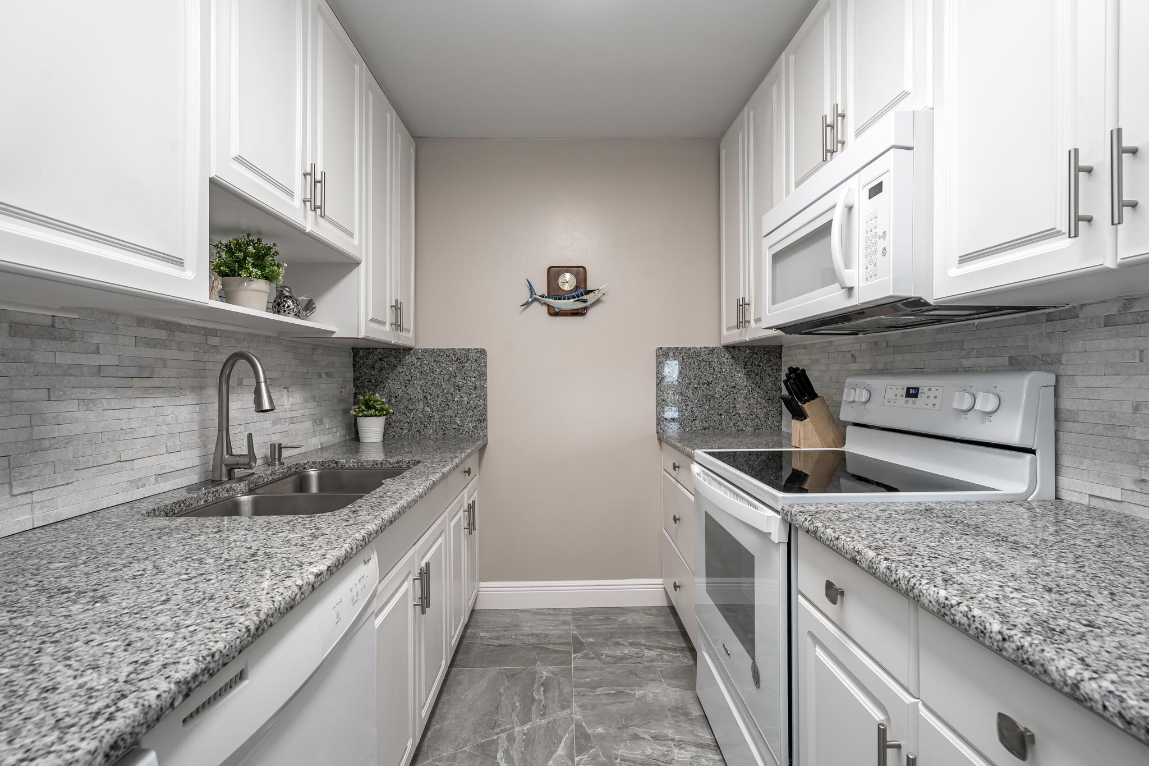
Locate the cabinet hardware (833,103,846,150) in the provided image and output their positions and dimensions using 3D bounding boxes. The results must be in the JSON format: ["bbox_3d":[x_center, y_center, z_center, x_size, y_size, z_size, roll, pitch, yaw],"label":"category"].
[{"bbox_3d":[0.777,-0.750,1.496,0.037,0.139,0.012,0,0,-1],"label":"cabinet hardware"}]

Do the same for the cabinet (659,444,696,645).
[{"bbox_3d":[0.784,0.732,2.304,0.635,0.865,0.765,0,0,-1],"label":"cabinet"}]

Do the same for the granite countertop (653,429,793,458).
[{"bbox_3d":[0.772,0.282,2.300,0.670,0.035,0.760,0,0,-1],"label":"granite countertop"}]

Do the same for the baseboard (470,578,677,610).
[{"bbox_3d":[-0.003,1.105,2.673,1.028,0.143,0.018,0,0,-1],"label":"baseboard"}]

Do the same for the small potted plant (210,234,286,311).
[{"bbox_3d":[-0.986,-0.324,1.541,0.190,0.245,0.190,0,0,-1],"label":"small potted plant"}]

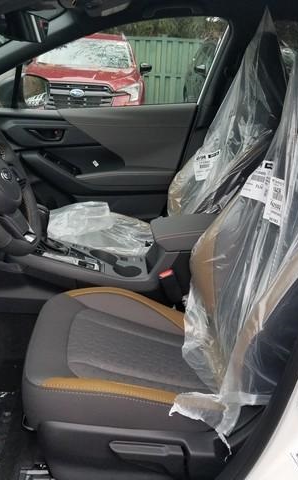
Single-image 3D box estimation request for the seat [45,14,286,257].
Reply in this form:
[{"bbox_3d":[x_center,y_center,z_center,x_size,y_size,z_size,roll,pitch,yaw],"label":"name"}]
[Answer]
[{"bbox_3d":[0.040,-0.241,1.782,0.830,1.010,0.520,0,19,-1],"label":"seat"}]

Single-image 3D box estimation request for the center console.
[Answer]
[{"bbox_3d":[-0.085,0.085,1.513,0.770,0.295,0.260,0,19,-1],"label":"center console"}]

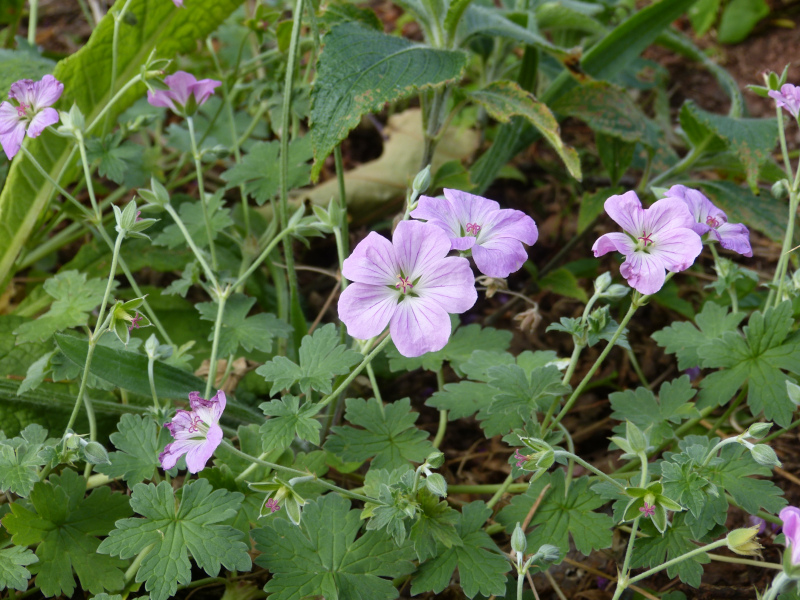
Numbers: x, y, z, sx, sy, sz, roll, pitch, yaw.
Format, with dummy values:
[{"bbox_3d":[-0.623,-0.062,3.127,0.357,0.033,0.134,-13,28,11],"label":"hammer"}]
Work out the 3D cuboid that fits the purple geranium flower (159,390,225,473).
[{"bbox_3d":[-0.063,0.040,0.485,0.022,0.024,0.013,0,-21,41],"label":"purple geranium flower"}]

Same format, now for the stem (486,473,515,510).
[{"bbox_3d":[0.033,0.062,0.517,0.002,0.016,0.002,35,19,0],"label":"stem"}]

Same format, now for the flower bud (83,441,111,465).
[{"bbox_3d":[-0.095,0.048,0.500,0.010,0.006,0.006,37,0,6],"label":"flower bud"}]

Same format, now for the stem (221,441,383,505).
[{"bbox_3d":[-0.028,0.049,0.455,0.049,0.004,0.004,20,0,5],"label":"stem"}]

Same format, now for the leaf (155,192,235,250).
[{"bbox_3d":[-0.083,-0.032,0.640,0.032,0.008,0.027,0,40,0],"label":"leaf"}]

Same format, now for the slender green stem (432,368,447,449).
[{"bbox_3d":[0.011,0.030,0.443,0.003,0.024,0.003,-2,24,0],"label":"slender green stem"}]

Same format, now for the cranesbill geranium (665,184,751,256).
[{"bbox_3d":[0.102,-0.026,0.530,0.030,0.014,0.027,11,38,-9],"label":"cranesbill geranium"}]

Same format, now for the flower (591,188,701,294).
[{"bbox_3d":[0.078,-0.018,0.505,0.035,0.012,0.034,0,69,13],"label":"flower"}]

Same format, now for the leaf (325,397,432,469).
[{"bbox_3d":[-0.007,0.042,0.500,0.034,0.006,0.031,0,41,0],"label":"leaf"}]

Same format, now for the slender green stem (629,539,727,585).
[{"bbox_3d":[0.081,0.076,0.463,0.032,0.002,0.002,-24,0,9],"label":"slender green stem"}]

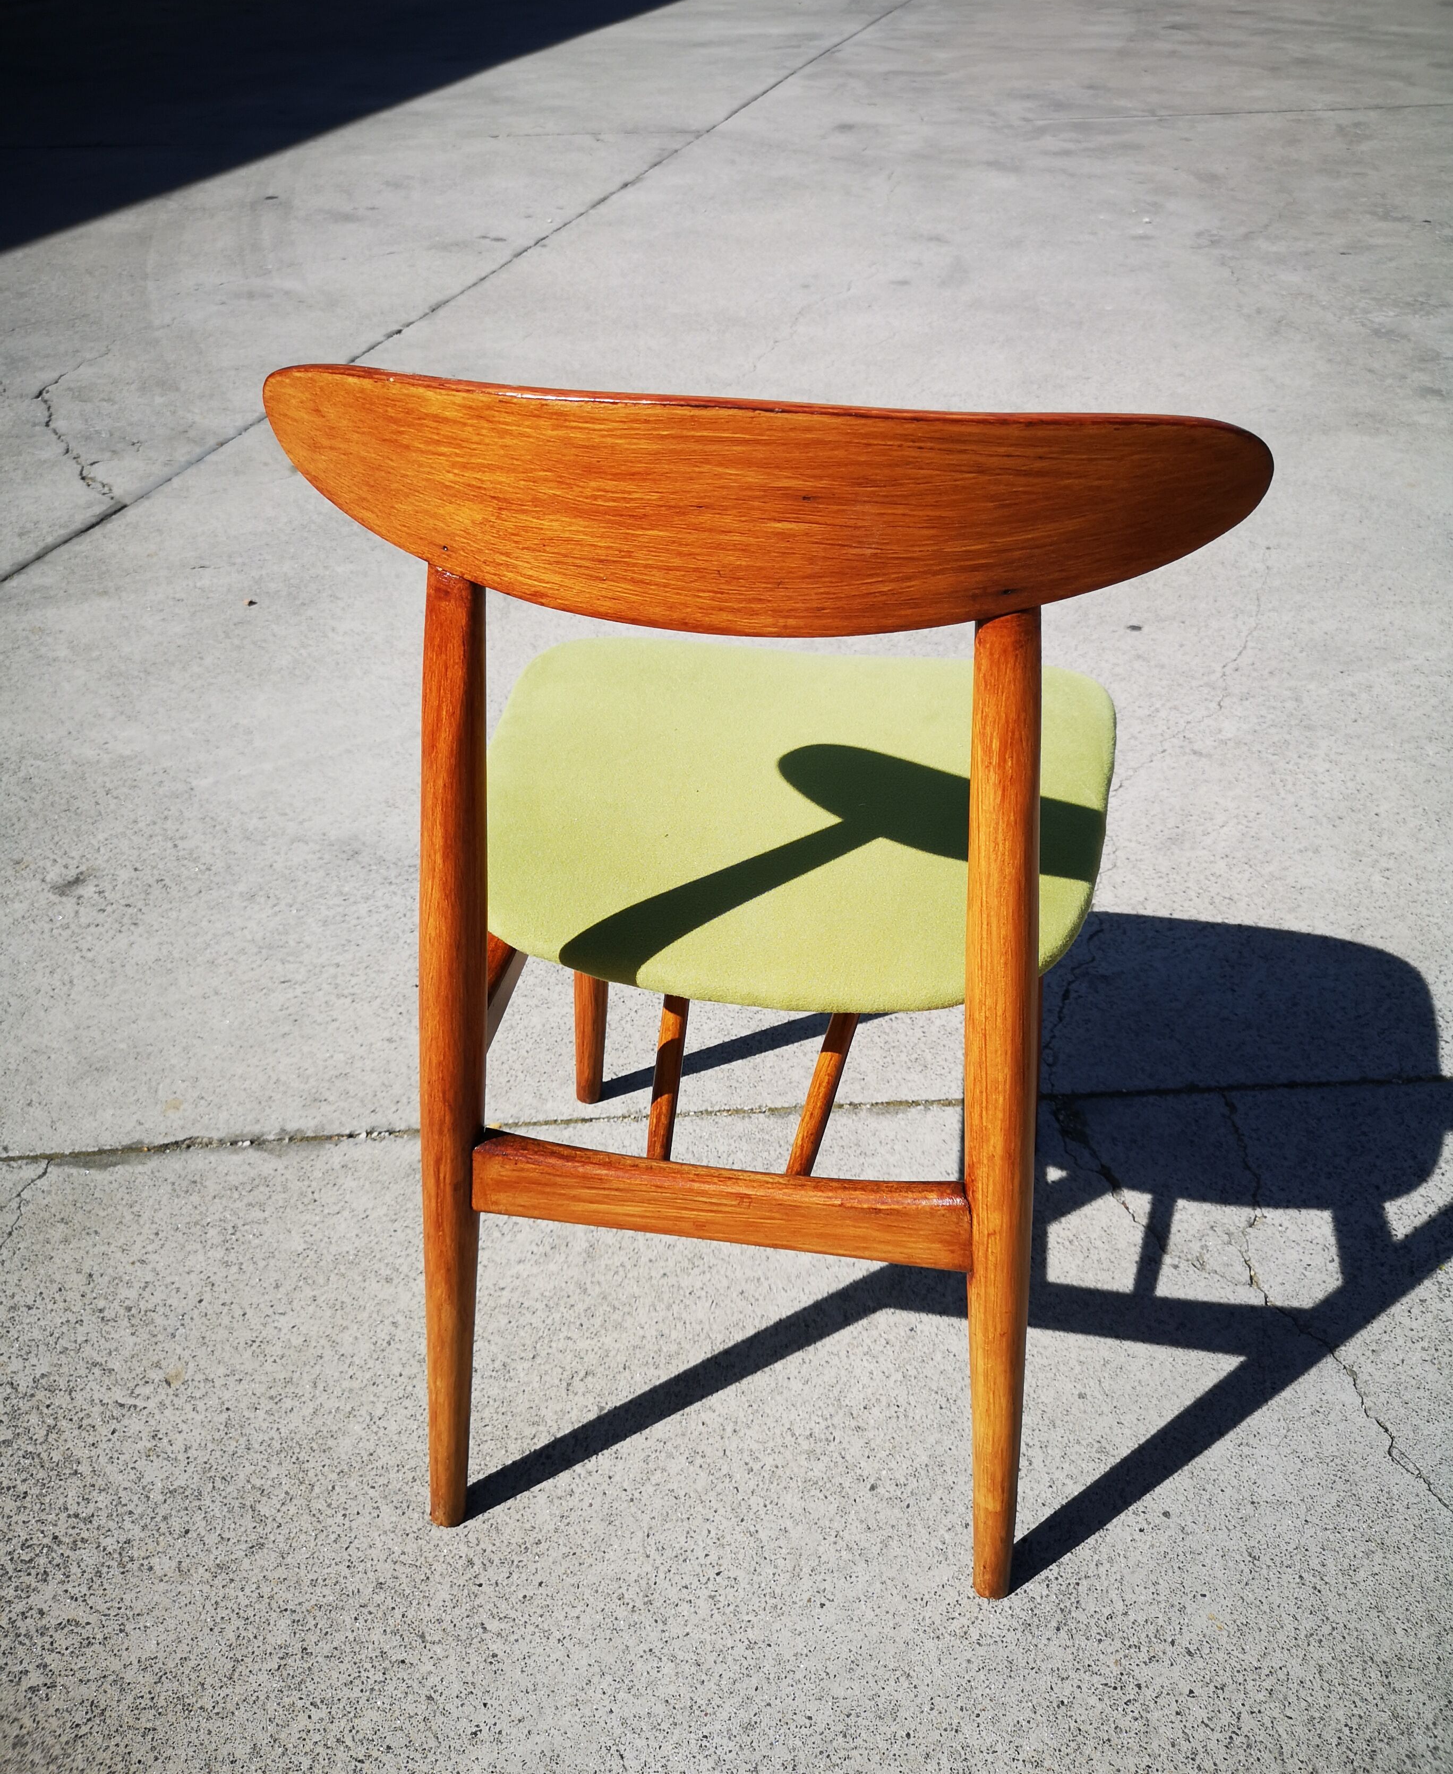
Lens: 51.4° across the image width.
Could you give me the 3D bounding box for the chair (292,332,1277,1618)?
[{"bbox_3d":[0.030,0.004,1.045,0.495,0.765,0.525,5,34,8],"label":"chair"}]

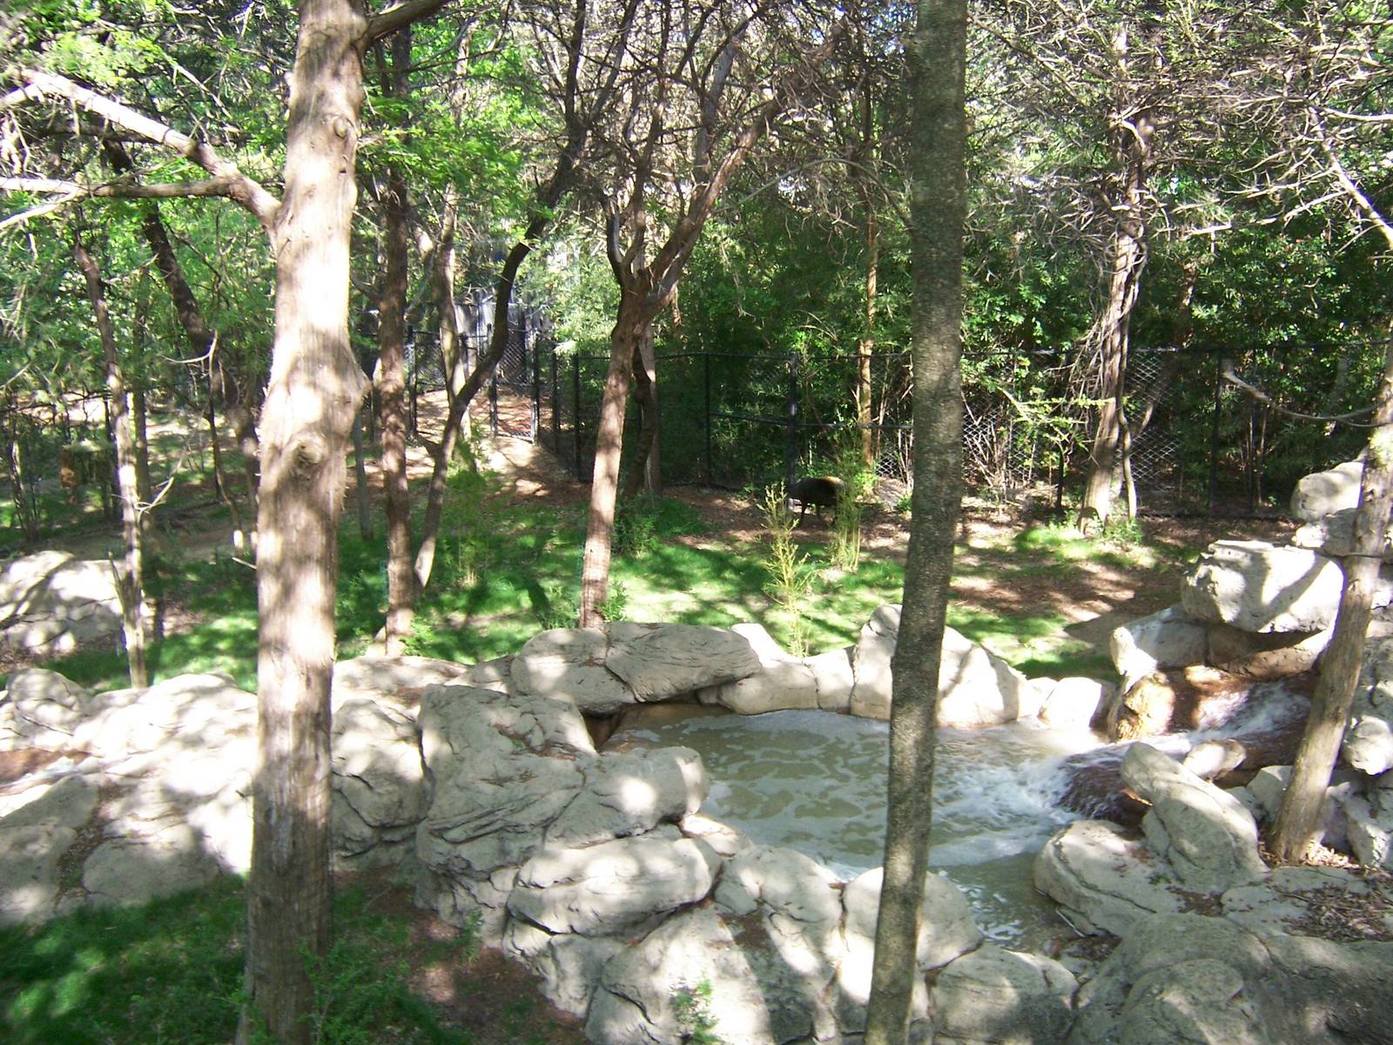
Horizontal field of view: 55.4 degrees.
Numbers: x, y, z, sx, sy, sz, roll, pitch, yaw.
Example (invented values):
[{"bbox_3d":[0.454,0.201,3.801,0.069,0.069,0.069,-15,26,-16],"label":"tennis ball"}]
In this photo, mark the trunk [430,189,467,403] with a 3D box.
[{"bbox_3d":[-3.926,-3.014,21.012,0.500,4.414,0.367,0,8,0],"label":"trunk"}]

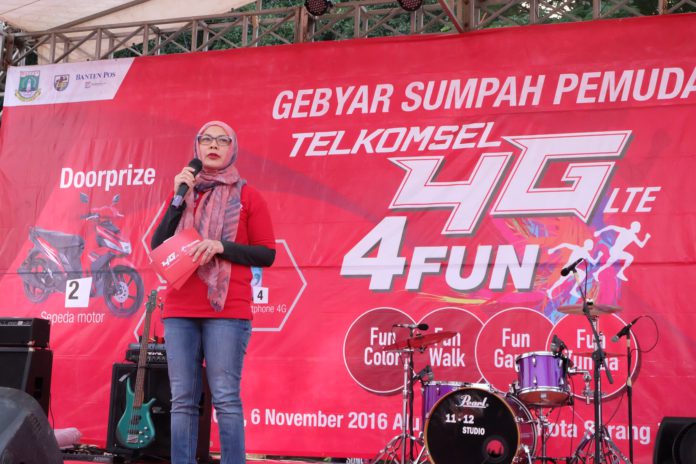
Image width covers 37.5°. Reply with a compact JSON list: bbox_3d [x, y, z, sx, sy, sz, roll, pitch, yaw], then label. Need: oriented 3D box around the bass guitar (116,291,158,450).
[{"bbox_3d":[-1.391,0.935,7.040,0.310,1.103,0.080,-3,-21,17],"label":"bass guitar"}]

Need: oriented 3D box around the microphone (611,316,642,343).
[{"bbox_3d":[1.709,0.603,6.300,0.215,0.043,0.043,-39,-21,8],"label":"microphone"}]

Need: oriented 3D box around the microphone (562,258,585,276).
[{"bbox_3d":[1.304,0.205,5.950,0.180,0.045,0.045,-37,-31,27],"label":"microphone"}]

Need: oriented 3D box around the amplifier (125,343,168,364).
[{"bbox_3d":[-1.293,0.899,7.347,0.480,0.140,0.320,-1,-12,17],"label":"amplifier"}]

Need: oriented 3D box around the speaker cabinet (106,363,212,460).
[{"bbox_3d":[-1.327,1.280,7.310,0.581,0.623,0.439,-1,-12,17],"label":"speaker cabinet"}]

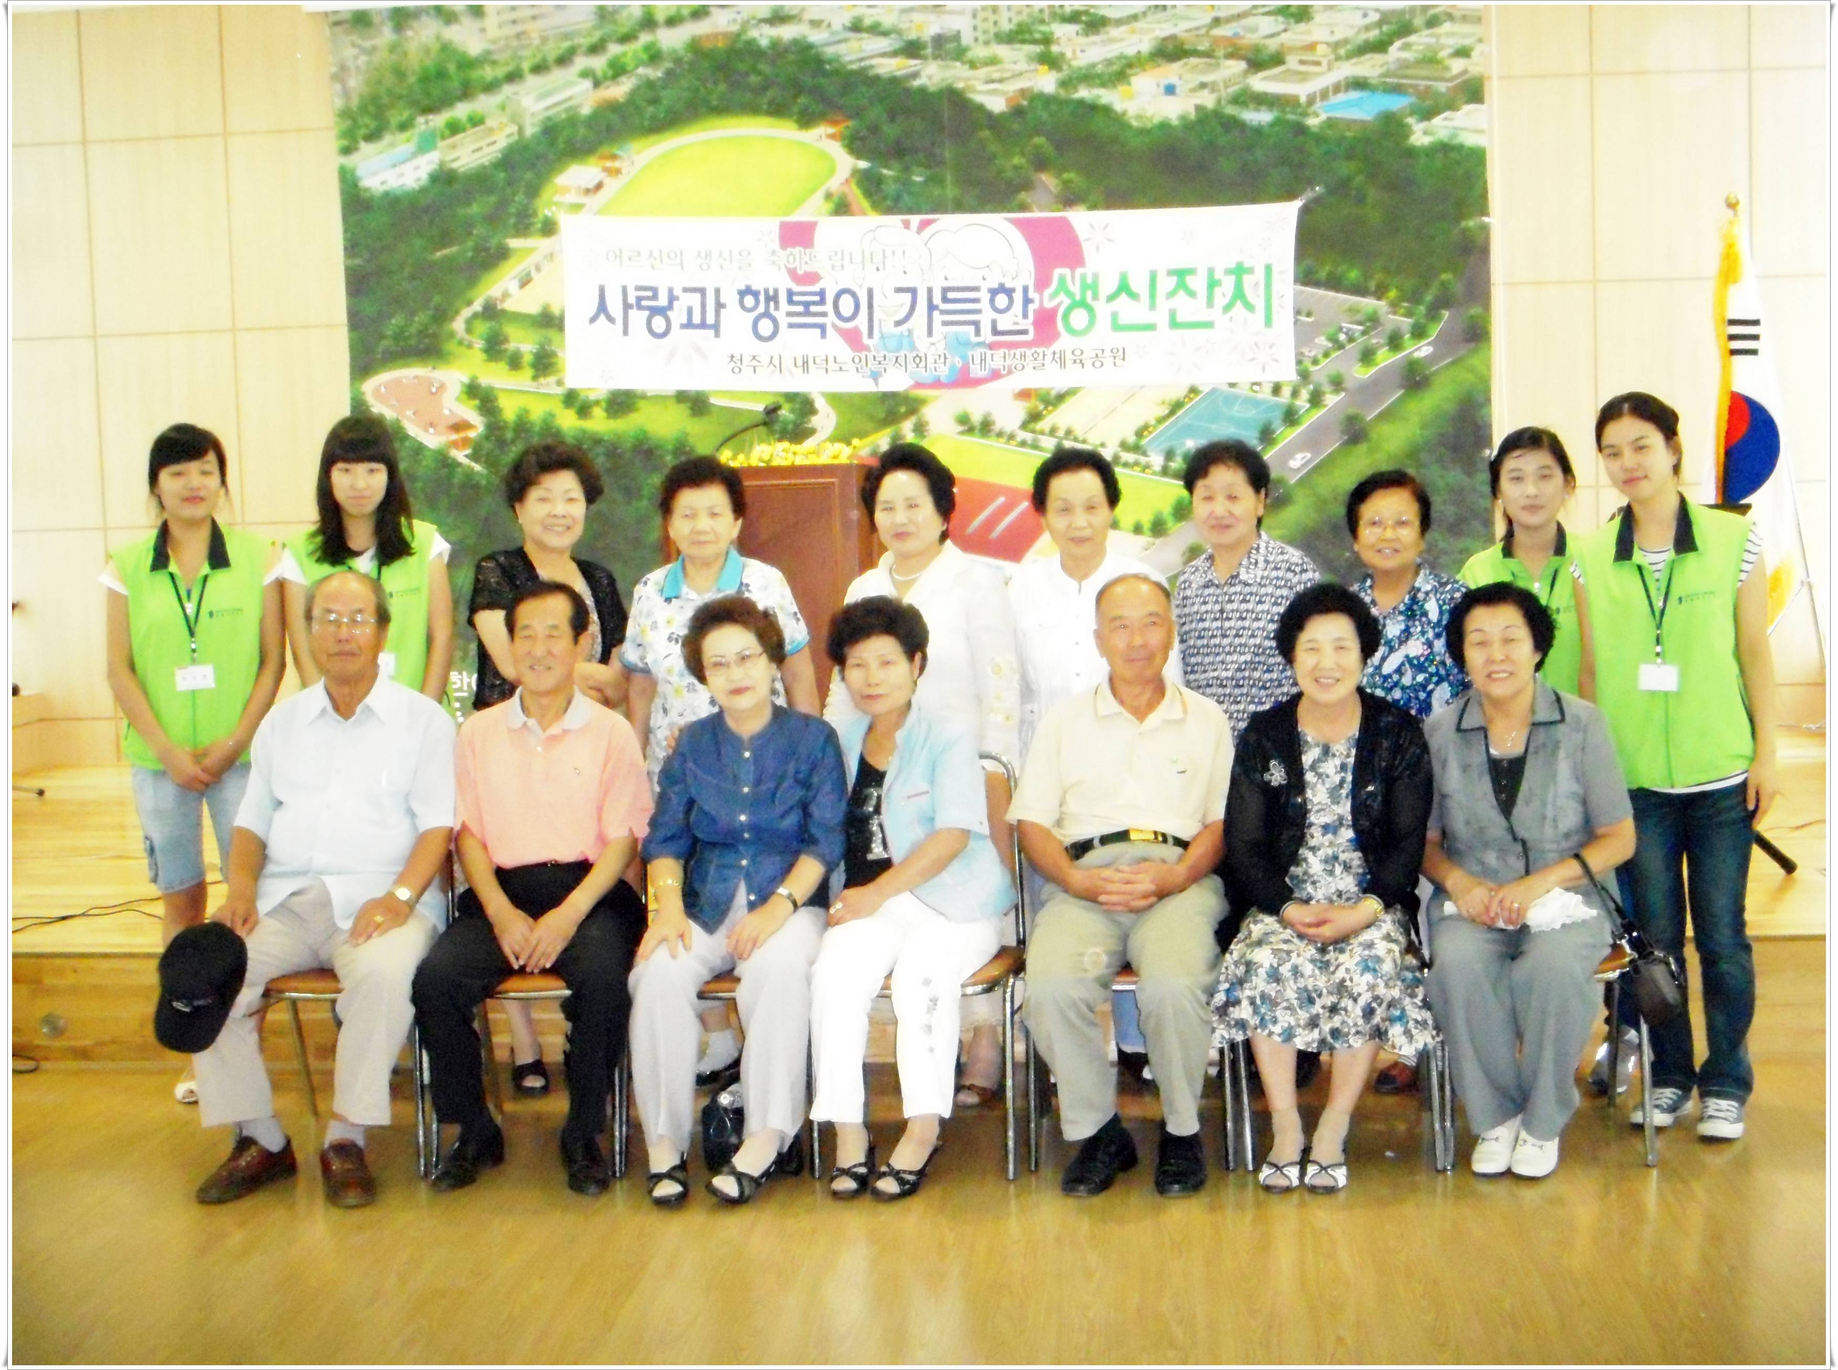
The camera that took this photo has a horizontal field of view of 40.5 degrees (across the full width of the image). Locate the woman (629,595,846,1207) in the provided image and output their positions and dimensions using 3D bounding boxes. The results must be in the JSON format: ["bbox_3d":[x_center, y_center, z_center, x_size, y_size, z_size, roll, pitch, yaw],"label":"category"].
[{"bbox_3d":[-0.407,0.436,5.580,0.480,1.250,0.680,-2,6,-1],"label":"woman"}]

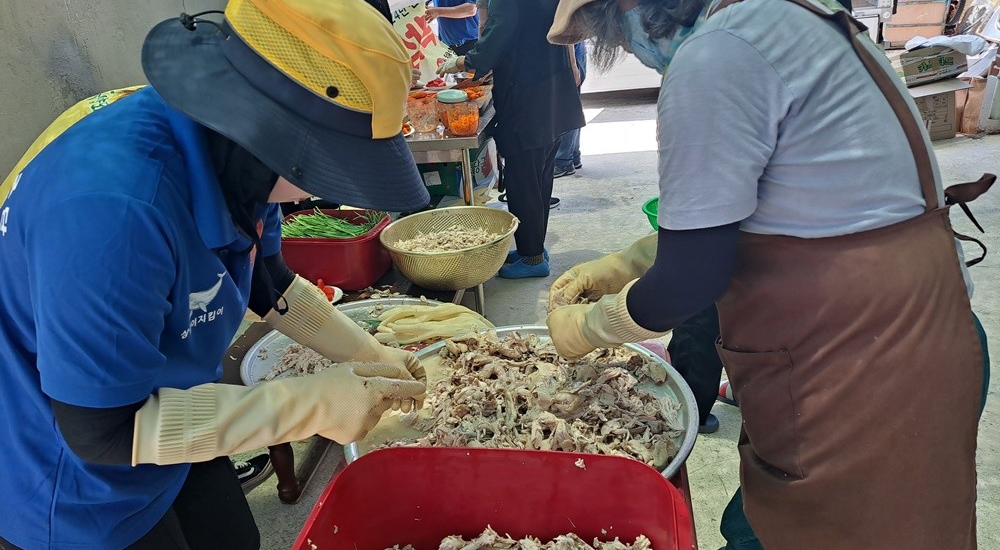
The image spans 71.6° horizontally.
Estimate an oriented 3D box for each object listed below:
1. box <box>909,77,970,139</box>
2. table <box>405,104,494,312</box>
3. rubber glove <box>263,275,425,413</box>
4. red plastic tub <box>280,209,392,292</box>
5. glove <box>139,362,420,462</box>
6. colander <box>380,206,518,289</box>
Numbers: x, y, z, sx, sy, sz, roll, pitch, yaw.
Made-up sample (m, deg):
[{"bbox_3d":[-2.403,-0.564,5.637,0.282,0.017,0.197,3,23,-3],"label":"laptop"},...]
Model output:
[{"bbox_3d":[3.720,-1.410,6.180,0.520,0.400,0.400,-10,19,-17],"label":"box"},{"bbox_3d":[-0.337,-0.372,3.441,0.620,0.770,1.450,-3,19,3],"label":"table"},{"bbox_3d":[-0.237,0.098,1.070,0.325,0.110,0.105,22,31,37],"label":"rubber glove"},{"bbox_3d":[-0.530,-0.075,2.155,0.400,0.180,0.420,-5,19,0],"label":"red plastic tub"},{"bbox_3d":[-0.285,0.181,0.920,0.355,0.110,0.105,-7,19,-10],"label":"glove"},{"bbox_3d":[-0.136,-0.055,2.000,0.390,0.155,0.390,-6,21,1],"label":"colander"}]

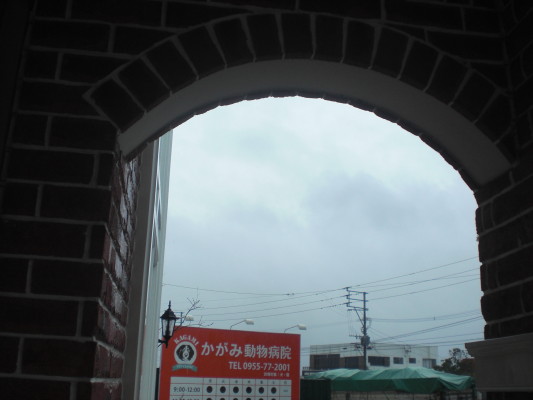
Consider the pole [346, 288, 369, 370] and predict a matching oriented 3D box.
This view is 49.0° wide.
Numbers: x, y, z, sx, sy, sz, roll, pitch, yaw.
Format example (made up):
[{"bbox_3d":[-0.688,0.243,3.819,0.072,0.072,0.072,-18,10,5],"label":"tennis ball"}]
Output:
[{"bbox_3d":[8.547,13.702,53.748,2.100,10.983,0.600,11,-21,-28],"label":"pole"}]

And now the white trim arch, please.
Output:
[{"bbox_3d":[0.141,-0.222,1.608,1.029,0.272,0.174,3,-18,-8],"label":"white trim arch"}]

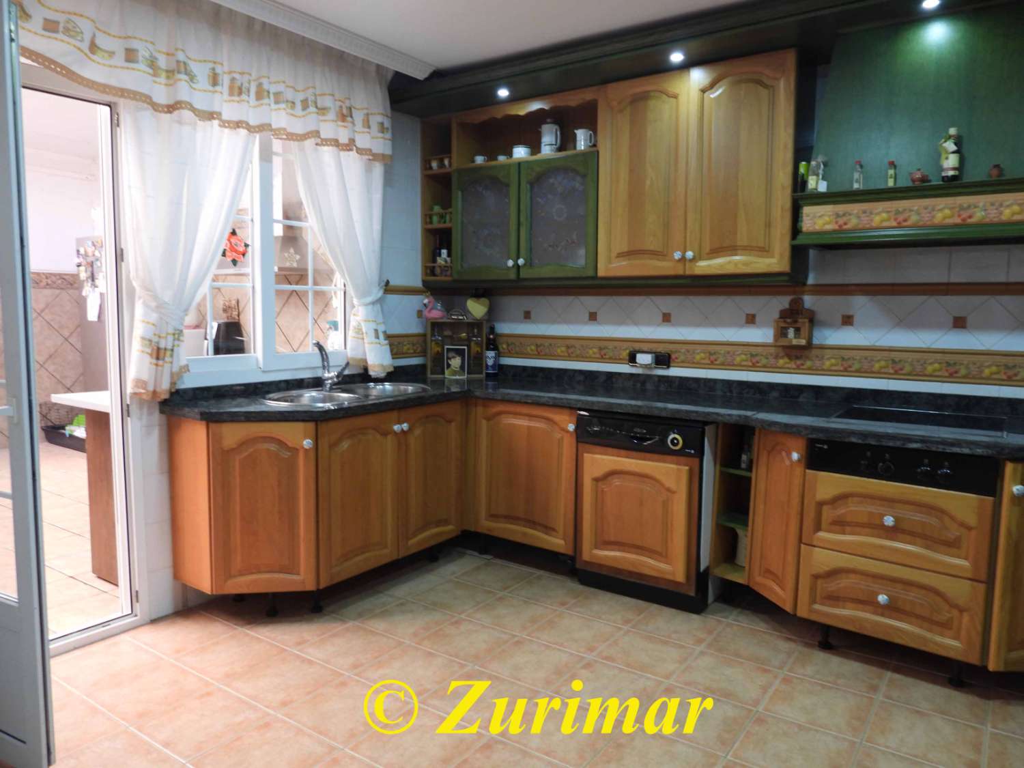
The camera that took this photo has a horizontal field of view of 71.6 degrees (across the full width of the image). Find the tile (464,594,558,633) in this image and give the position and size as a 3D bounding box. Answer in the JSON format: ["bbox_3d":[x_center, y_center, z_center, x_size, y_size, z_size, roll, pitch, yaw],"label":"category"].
[{"bbox_3d":[-0.002,0.996,3.076,0.307,0.010,0.307,4,6,35],"label":"tile"}]

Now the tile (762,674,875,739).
[{"bbox_3d":[1.023,1.073,2.369,0.307,0.010,0.307,4,6,35],"label":"tile"}]

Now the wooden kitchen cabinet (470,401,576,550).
[{"bbox_3d":[0.200,0.428,3.766,0.625,0.700,0.550,4,6,35],"label":"wooden kitchen cabinet"}]

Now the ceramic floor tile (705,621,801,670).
[{"bbox_3d":[0.945,1.032,2.801,0.307,0.010,0.307,4,6,35],"label":"ceramic floor tile"}]

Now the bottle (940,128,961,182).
[{"bbox_3d":[1.584,-0.821,2.559,0.062,0.200,0.060,4,6,35],"label":"bottle"}]

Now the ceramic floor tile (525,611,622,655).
[{"bbox_3d":[0.257,1.016,2.901,0.307,0.010,0.307,4,6,35],"label":"ceramic floor tile"}]

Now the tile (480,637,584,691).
[{"bbox_3d":[0.077,1.034,2.632,0.306,0.010,0.306,4,6,35],"label":"tile"}]

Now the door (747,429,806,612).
[{"bbox_3d":[1.075,0.534,2.882,0.025,0.701,0.314,-1,5,-15],"label":"door"}]

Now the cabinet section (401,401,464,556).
[{"bbox_3d":[-0.620,0.427,3.622,0.573,0.702,0.474,4,6,34],"label":"cabinet section"}]

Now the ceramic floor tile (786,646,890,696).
[{"bbox_3d":[1.203,1.052,2.624,0.307,0.010,0.307,4,6,35],"label":"ceramic floor tile"}]

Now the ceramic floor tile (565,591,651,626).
[{"bbox_3d":[0.435,0.994,3.156,0.307,0.010,0.307,4,6,35],"label":"ceramic floor tile"}]

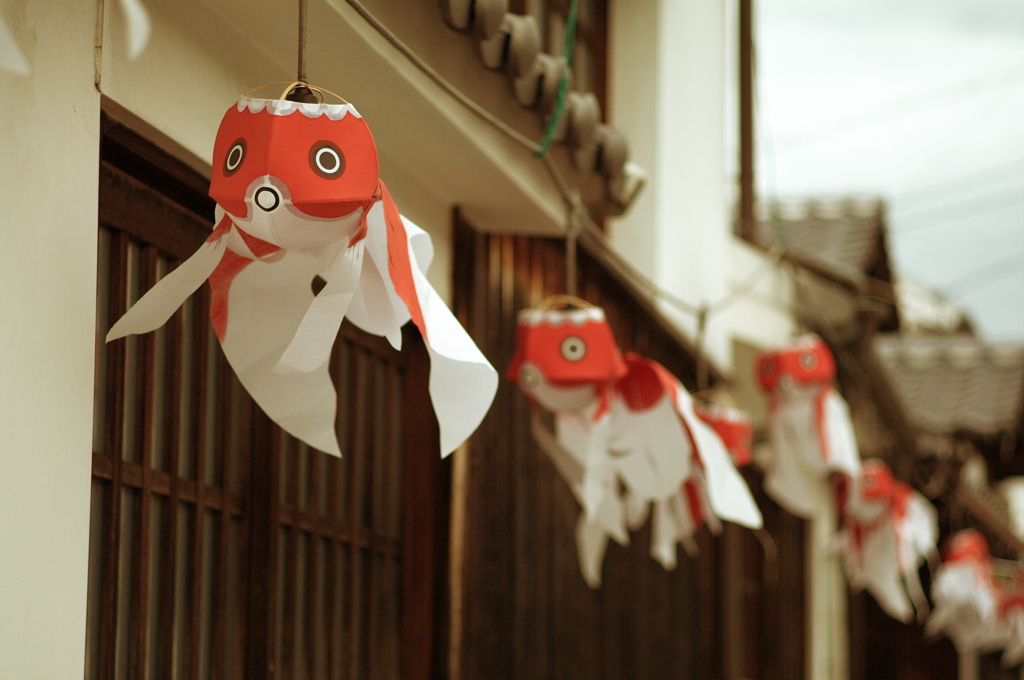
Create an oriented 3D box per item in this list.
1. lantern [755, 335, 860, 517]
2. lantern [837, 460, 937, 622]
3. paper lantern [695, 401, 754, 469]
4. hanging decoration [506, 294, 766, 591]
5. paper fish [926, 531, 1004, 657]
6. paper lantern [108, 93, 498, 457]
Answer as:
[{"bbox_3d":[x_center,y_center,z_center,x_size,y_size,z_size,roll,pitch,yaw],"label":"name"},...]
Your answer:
[{"bbox_3d":[0.852,0.253,8.630,0.310,0.490,0.420,-2,-9,20],"label":"lantern"},{"bbox_3d":[1.281,0.689,10.200,0.320,0.500,0.420,-5,-10,33],"label":"lantern"},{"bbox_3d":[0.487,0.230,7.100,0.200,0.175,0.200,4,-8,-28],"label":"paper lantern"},{"bbox_3d":[0.218,0.196,5.580,0.380,0.480,0.460,-5,-10,33],"label":"hanging decoration"},{"bbox_3d":[1.916,1.062,12.600,0.360,0.490,0.420,-1,-9,12],"label":"paper fish"},{"bbox_3d":[-0.275,-0.087,3.950,0.430,0.450,0.460,-1,-9,13],"label":"paper lantern"}]

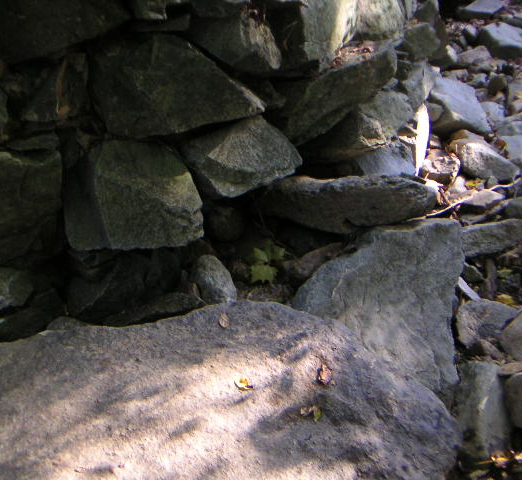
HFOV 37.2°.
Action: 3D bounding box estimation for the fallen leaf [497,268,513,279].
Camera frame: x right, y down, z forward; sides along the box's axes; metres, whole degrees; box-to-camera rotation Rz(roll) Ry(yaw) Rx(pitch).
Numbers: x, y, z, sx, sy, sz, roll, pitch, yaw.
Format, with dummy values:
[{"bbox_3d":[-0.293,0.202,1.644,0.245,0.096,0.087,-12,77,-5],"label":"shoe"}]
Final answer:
[{"bbox_3d":[0.844,0.116,2.680,0.050,0.018,0.035,0,28,0],"label":"fallen leaf"}]

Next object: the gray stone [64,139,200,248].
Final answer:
[{"bbox_3d":[-0.361,-0.135,2.250,0.360,0.260,0.260,-4,26,-7],"label":"gray stone"}]

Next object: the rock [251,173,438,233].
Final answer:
[{"bbox_3d":[0.270,-0.117,2.450,0.530,0.140,0.220,4,26,7],"label":"rock"}]

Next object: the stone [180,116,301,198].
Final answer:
[{"bbox_3d":[-0.068,-0.267,2.450,0.350,0.180,0.270,-10,30,-18],"label":"stone"}]

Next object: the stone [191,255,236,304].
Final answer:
[{"bbox_3d":[-0.133,0.111,2.200,0.115,0.120,0.100,0,26,0],"label":"stone"}]

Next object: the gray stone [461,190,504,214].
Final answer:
[{"bbox_3d":[0.813,-0.139,2.850,0.155,0.055,0.100,9,27,18],"label":"gray stone"}]

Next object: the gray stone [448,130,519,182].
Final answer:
[{"bbox_3d":[0.972,-0.368,3.400,0.280,0.150,0.180,18,33,30],"label":"gray stone"}]

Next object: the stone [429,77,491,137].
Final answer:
[{"bbox_3d":[0.985,-0.665,3.850,0.220,0.200,0.300,-12,30,-22],"label":"stone"}]

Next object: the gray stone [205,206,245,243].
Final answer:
[{"bbox_3d":[-0.109,-0.049,2.420,0.120,0.100,0.100,0,26,0],"label":"gray stone"}]

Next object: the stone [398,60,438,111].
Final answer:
[{"bbox_3d":[0.764,-0.757,3.800,0.150,0.190,0.160,-10,30,-18],"label":"stone"}]

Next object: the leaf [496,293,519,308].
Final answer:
[{"bbox_3d":[0.803,0.197,2.530,0.070,0.025,0.050,0,28,0],"label":"leaf"}]

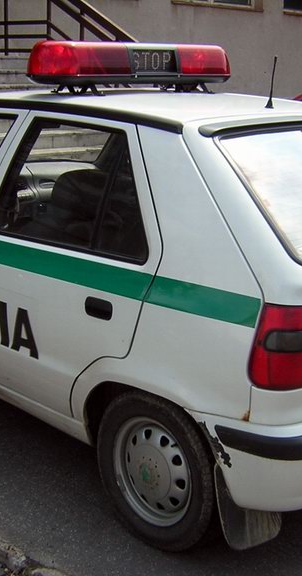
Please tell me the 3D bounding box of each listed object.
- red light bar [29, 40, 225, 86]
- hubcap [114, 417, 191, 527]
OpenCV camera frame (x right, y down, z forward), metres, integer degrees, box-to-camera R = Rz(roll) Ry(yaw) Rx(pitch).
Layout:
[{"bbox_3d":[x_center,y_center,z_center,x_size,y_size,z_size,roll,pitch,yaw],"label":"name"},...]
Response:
[{"bbox_3d":[-0.049,-0.942,3.371,1.060,0.165,0.280,-12,20,-43],"label":"red light bar"},{"bbox_3d":[0.022,0.587,2.594,0.085,0.365,0.365,-12,20,-43],"label":"hubcap"}]

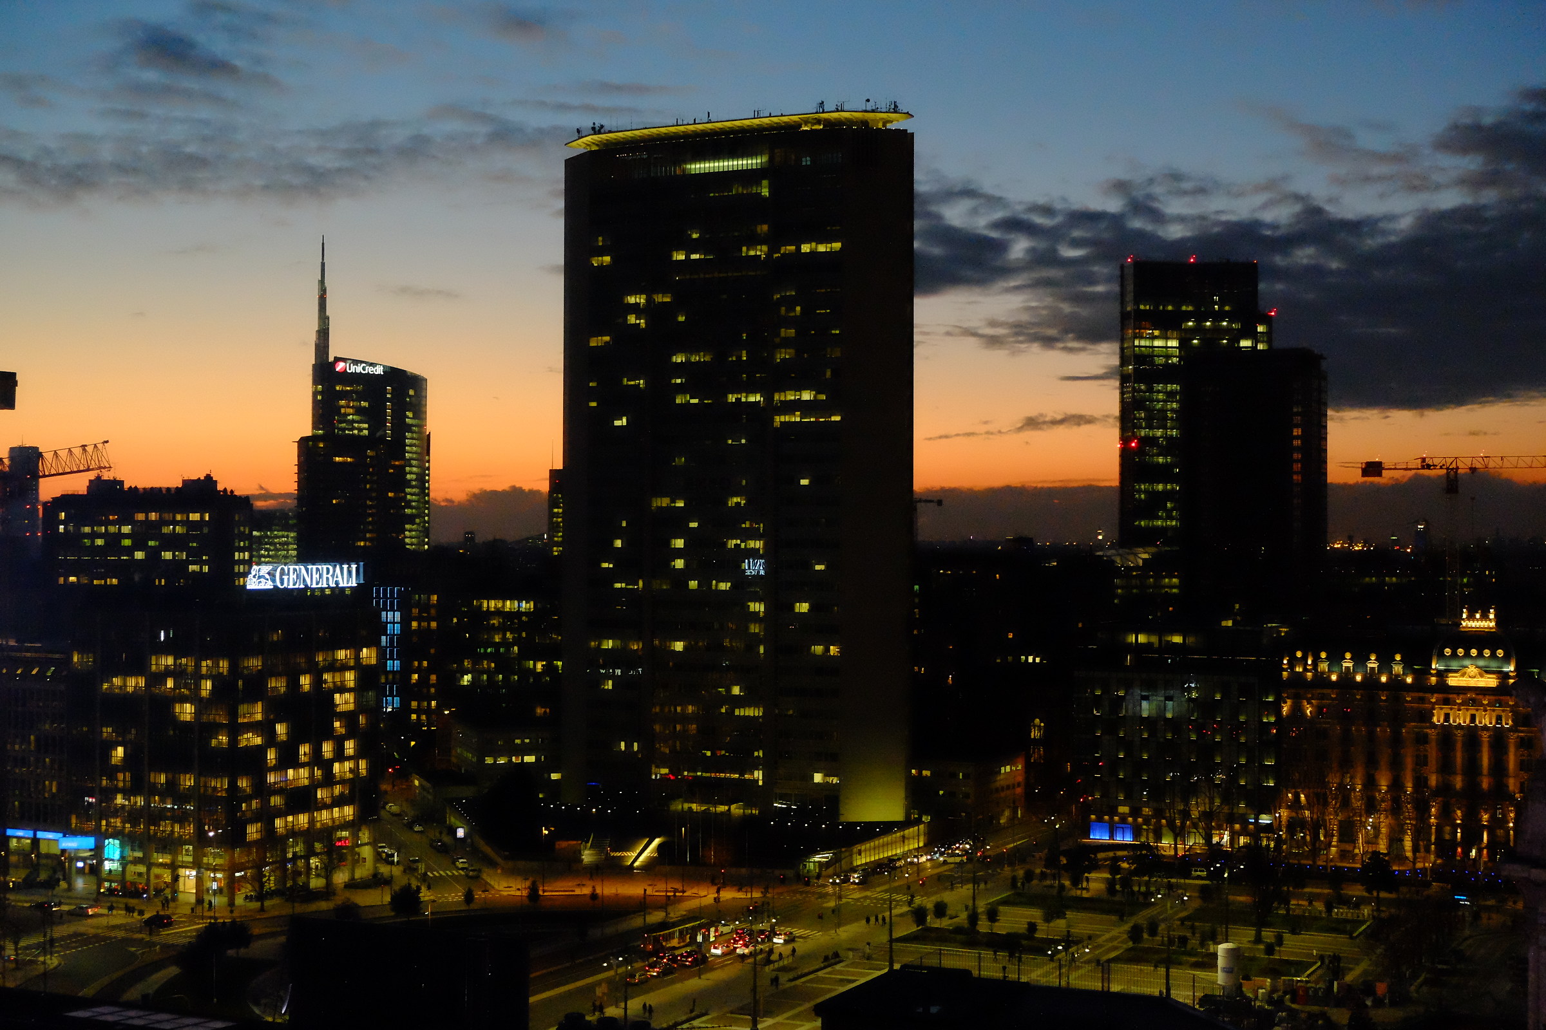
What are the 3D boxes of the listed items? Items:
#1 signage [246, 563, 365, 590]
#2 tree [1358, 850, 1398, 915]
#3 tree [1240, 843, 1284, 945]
[{"bbox_3d":[-69.163,9.048,311.464,0.800,3.469,29.651,0,-1,21],"label":"signage"},{"bbox_3d":[82.595,50.374,287.190,5.439,8.904,5.439,0,-1,0],"label":"tree"},{"bbox_3d":[61.915,48.061,266.616,6.120,12.857,6.120,0,-1,0],"label":"tree"}]

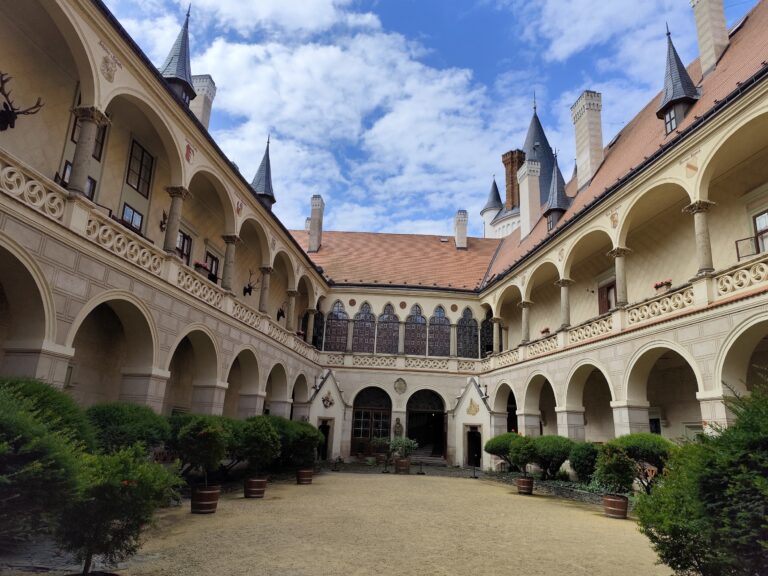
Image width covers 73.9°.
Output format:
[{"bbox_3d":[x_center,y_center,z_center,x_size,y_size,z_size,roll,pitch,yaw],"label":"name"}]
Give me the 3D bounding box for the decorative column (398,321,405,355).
[{"bbox_3d":[1.073,2.958,29.949,0.381,1.965,0.381,3,-16,-2],"label":"decorative column"}]

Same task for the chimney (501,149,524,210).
[{"bbox_3d":[11.123,-9.355,44.000,1.450,5.339,1.600,5,-16,-8],"label":"chimney"}]

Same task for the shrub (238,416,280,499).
[{"bbox_3d":[-3.143,4.196,12.761,1.057,1.911,1.057,6,-16,-12],"label":"shrub"}]

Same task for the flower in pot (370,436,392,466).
[{"bbox_3d":[-0.142,8.652,27.134,1.172,1.456,1.055,2,-16,0],"label":"flower in pot"}]

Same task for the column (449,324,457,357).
[{"bbox_3d":[4.128,3.132,30.032,0.381,1.965,0.381,3,-16,-2],"label":"column"}]

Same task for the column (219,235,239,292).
[{"bbox_3d":[-5.458,-0.825,17.943,0.494,1.998,0.494,0,-16,7],"label":"column"}]

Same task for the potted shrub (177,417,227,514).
[{"bbox_3d":[-3.683,3.490,10.199,1.007,1.806,1.007,7,-17,-17],"label":"potted shrub"}]

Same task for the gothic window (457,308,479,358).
[{"bbox_3d":[5.086,2.757,30.986,1.321,3.112,0.220,3,-16,-3],"label":"gothic window"}]

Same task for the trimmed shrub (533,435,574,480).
[{"bbox_3d":[5.878,5.912,17.800,1.500,1.550,1.500,5,-15,-7],"label":"trimmed shrub"}]

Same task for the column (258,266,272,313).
[{"bbox_3d":[-5.004,0.191,21.472,0.494,1.998,0.494,0,-16,7],"label":"column"}]

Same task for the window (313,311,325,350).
[{"bbox_3d":[-4.203,2.193,30.549,1.278,3.222,0.220,3,-16,-3],"label":"window"}]

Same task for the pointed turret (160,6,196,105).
[{"bbox_3d":[-6.188,-7.142,15.781,1.184,3.737,1.184,0,-16,7],"label":"pointed turret"}]

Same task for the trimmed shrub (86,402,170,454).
[{"bbox_3d":[-4.547,2.693,8.741,1.600,1.450,1.600,1,-16,7],"label":"trimmed shrub"}]

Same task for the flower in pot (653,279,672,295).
[{"bbox_3d":[7.781,-0.025,14.284,0.280,0.360,0.650,5,-16,-7],"label":"flower in pot"}]

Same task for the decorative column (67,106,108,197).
[{"bbox_3d":[-6.034,-2.716,10.153,0.500,1.780,0.500,1,-15,7],"label":"decorative column"}]

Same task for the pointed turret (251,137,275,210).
[{"bbox_3d":[-5.143,-4.948,22.011,1.200,3.750,1.200,1,-16,7],"label":"pointed turret"}]

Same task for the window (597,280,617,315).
[{"bbox_3d":[9.038,0.556,20.504,0.200,1.600,1.450,5,-16,-8],"label":"window"}]

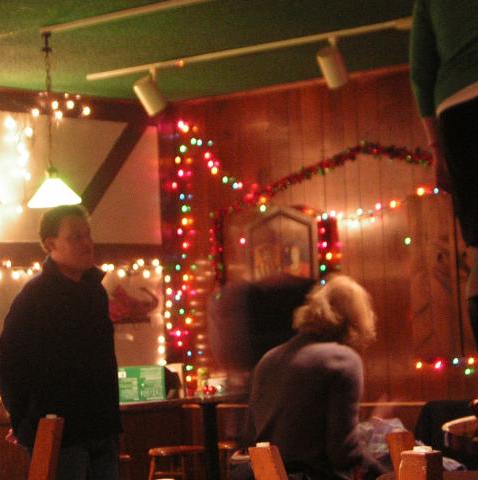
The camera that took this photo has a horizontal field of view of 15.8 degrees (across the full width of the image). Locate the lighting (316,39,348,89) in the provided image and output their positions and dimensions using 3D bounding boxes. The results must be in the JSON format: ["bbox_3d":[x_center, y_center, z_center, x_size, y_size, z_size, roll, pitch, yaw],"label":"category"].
[{"bbox_3d":[0.439,-0.839,8.150,0.105,0.230,0.150,-4,-3,35],"label":"lighting"}]

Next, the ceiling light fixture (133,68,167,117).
[{"bbox_3d":[-0.453,-0.755,8.800,0.108,0.230,0.155,-4,-3,35],"label":"ceiling light fixture"}]

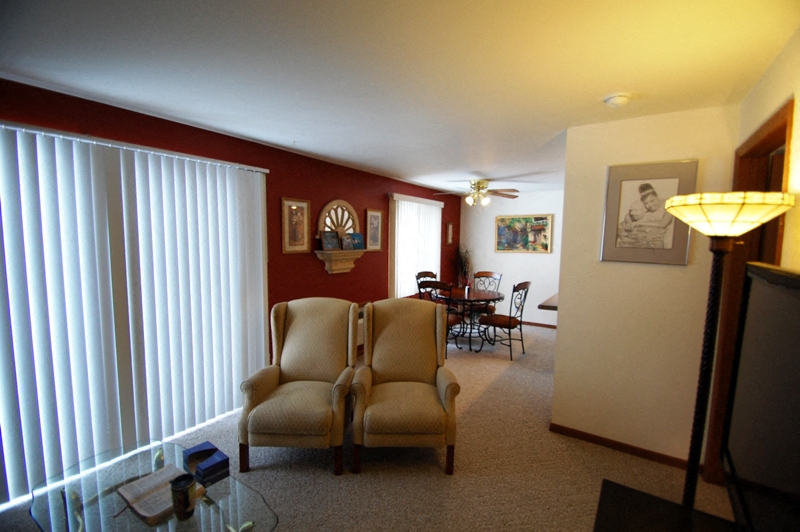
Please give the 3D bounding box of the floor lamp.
[{"bbox_3d":[1.241,0.612,1.368,0.360,1.756,0.360,4,6,36],"label":"floor lamp"}]

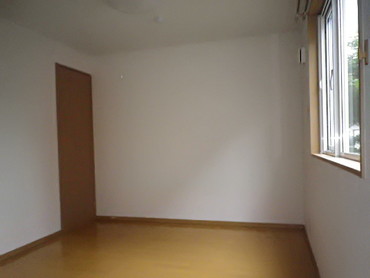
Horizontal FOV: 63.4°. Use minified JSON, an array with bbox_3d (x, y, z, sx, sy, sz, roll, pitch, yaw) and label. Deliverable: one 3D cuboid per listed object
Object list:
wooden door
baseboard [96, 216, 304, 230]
[{"bbox_3d":[-1.415,0.115,3.905,0.050,2.040,0.708,-2,0,17],"label":"wooden door"},{"bbox_3d":[0.053,1.063,3.839,2.752,0.062,0.018,-2,0,17],"label":"baseboard"}]

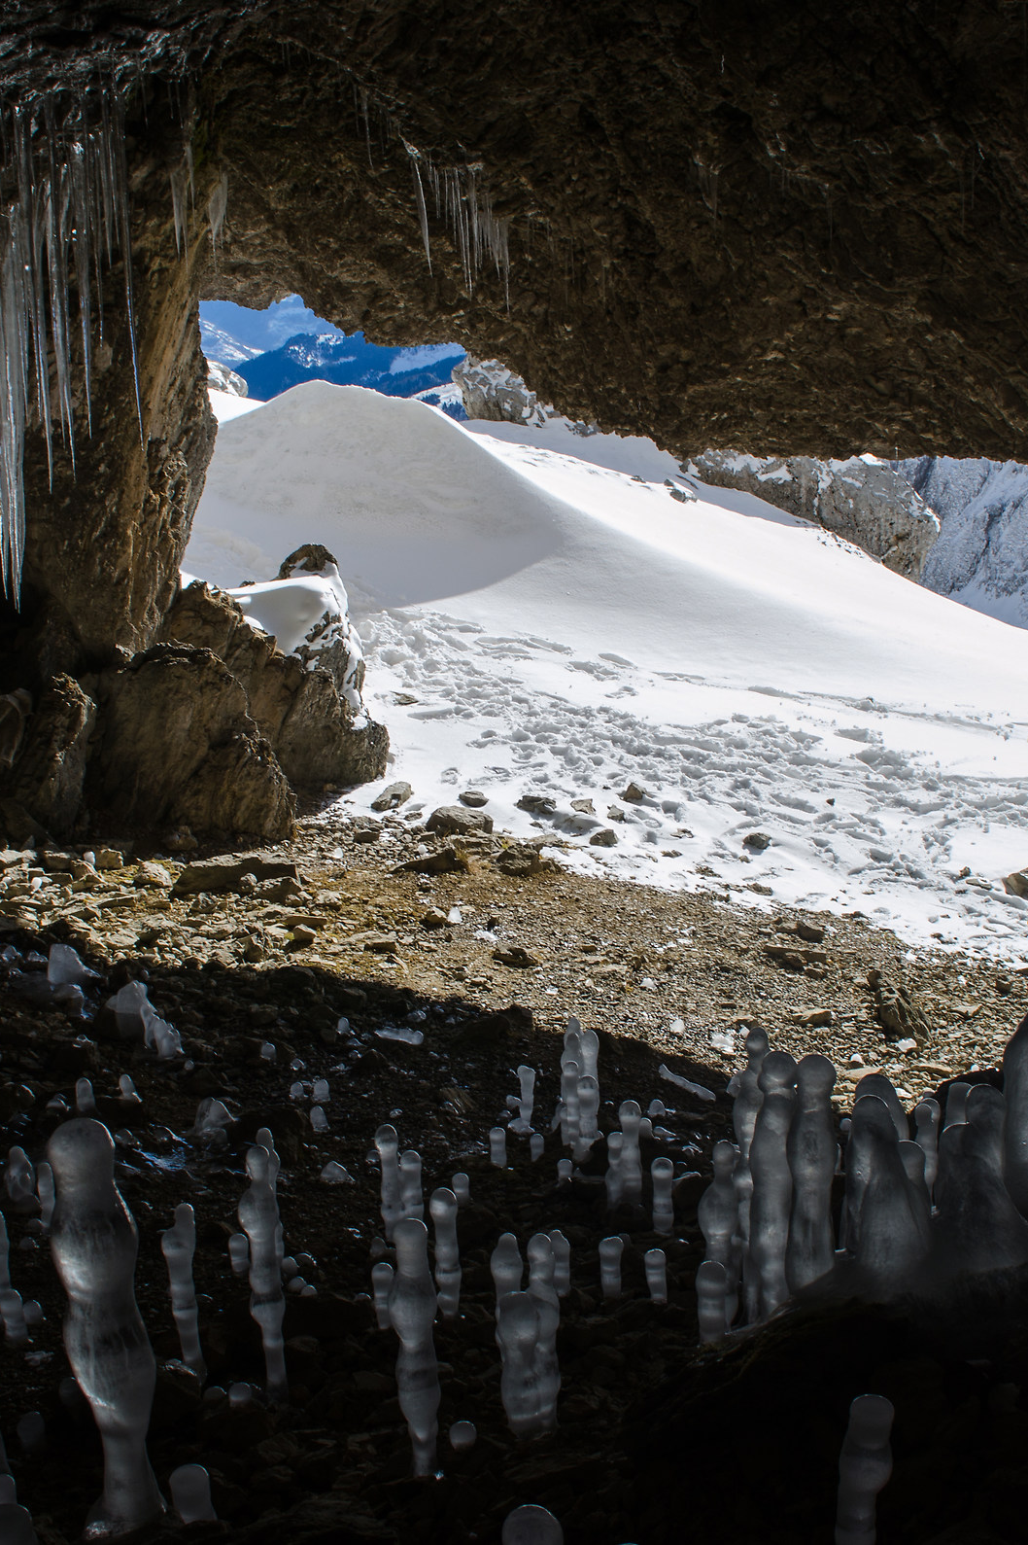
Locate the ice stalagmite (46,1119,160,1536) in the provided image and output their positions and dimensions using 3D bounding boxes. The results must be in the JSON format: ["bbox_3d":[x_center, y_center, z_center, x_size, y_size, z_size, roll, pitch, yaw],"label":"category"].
[{"bbox_3d":[-0.688,0.909,2.873,0.174,0.708,0.158,-4,17,-15],"label":"ice stalagmite"}]

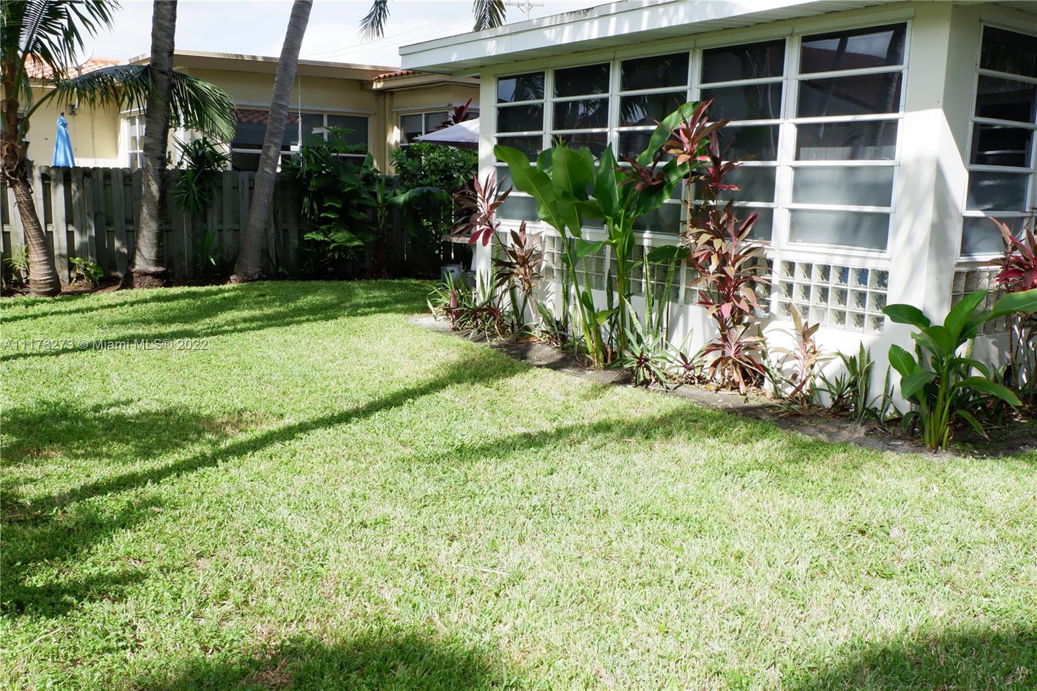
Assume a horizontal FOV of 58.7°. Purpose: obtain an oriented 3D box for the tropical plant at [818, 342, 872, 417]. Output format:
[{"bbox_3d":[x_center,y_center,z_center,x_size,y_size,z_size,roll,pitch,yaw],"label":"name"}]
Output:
[{"bbox_3d":[2.269,0.253,6.420,0.345,0.533,0.310,5,11,20],"label":"tropical plant"}]

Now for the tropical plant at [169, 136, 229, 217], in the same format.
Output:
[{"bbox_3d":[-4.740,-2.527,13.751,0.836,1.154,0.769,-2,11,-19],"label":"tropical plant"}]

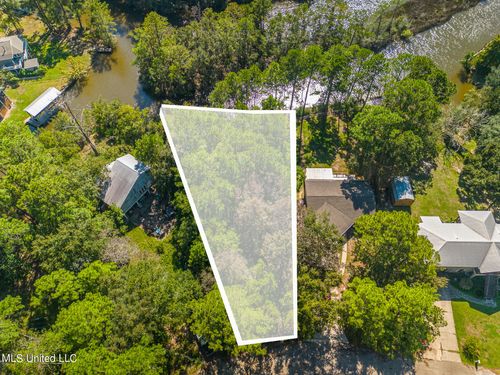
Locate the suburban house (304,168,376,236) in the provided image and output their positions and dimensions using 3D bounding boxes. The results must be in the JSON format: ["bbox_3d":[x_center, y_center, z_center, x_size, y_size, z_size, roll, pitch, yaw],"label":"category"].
[{"bbox_3d":[17.415,2.585,66.578,13.380,5.200,14.560,0,59,0],"label":"suburban house"}]

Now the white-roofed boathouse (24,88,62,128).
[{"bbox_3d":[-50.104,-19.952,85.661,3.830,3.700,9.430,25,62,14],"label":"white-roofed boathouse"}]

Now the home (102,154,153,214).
[{"bbox_3d":[-23.460,-0.398,66.679,5.600,8.100,8.850,31,64,17],"label":"home"}]

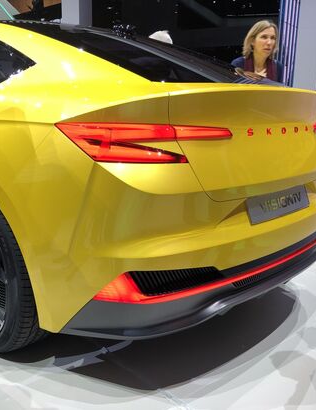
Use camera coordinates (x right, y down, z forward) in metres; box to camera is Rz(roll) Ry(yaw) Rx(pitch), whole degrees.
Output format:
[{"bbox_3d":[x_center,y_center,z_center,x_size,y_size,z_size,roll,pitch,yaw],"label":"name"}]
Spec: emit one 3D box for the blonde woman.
[{"bbox_3d":[0.694,-0.467,3.325,0.480,1.720,0.320,1,12,-7],"label":"blonde woman"}]

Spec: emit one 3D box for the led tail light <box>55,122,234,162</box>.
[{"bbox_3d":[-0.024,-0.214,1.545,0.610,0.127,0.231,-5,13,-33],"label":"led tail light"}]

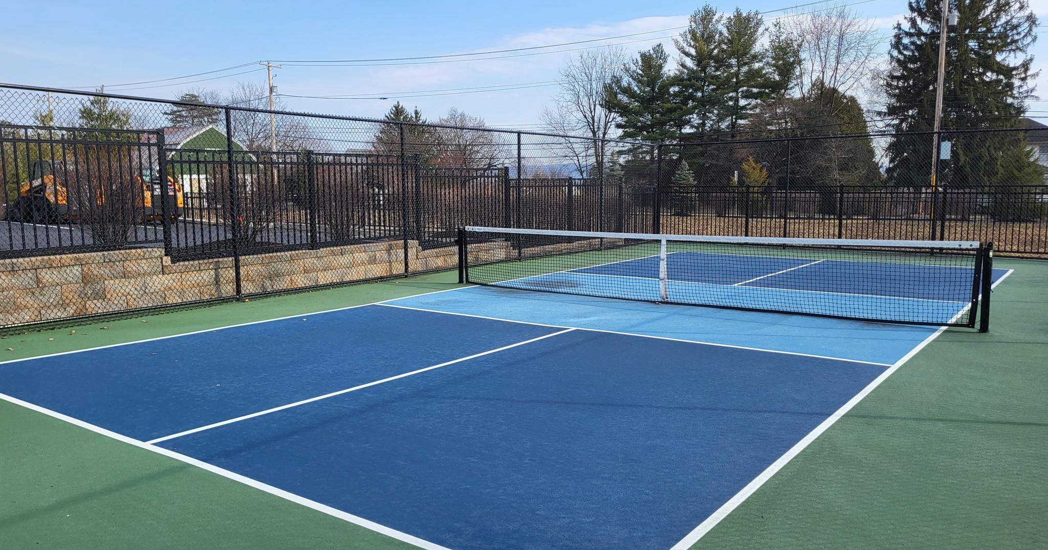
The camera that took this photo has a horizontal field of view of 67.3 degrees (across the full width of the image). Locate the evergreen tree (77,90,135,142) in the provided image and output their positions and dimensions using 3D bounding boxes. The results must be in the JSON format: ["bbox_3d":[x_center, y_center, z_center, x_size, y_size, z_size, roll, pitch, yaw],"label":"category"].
[{"bbox_3d":[-24.374,-7.167,46.001,3.210,7.380,3.210,-4,7,-27],"label":"evergreen tree"}]

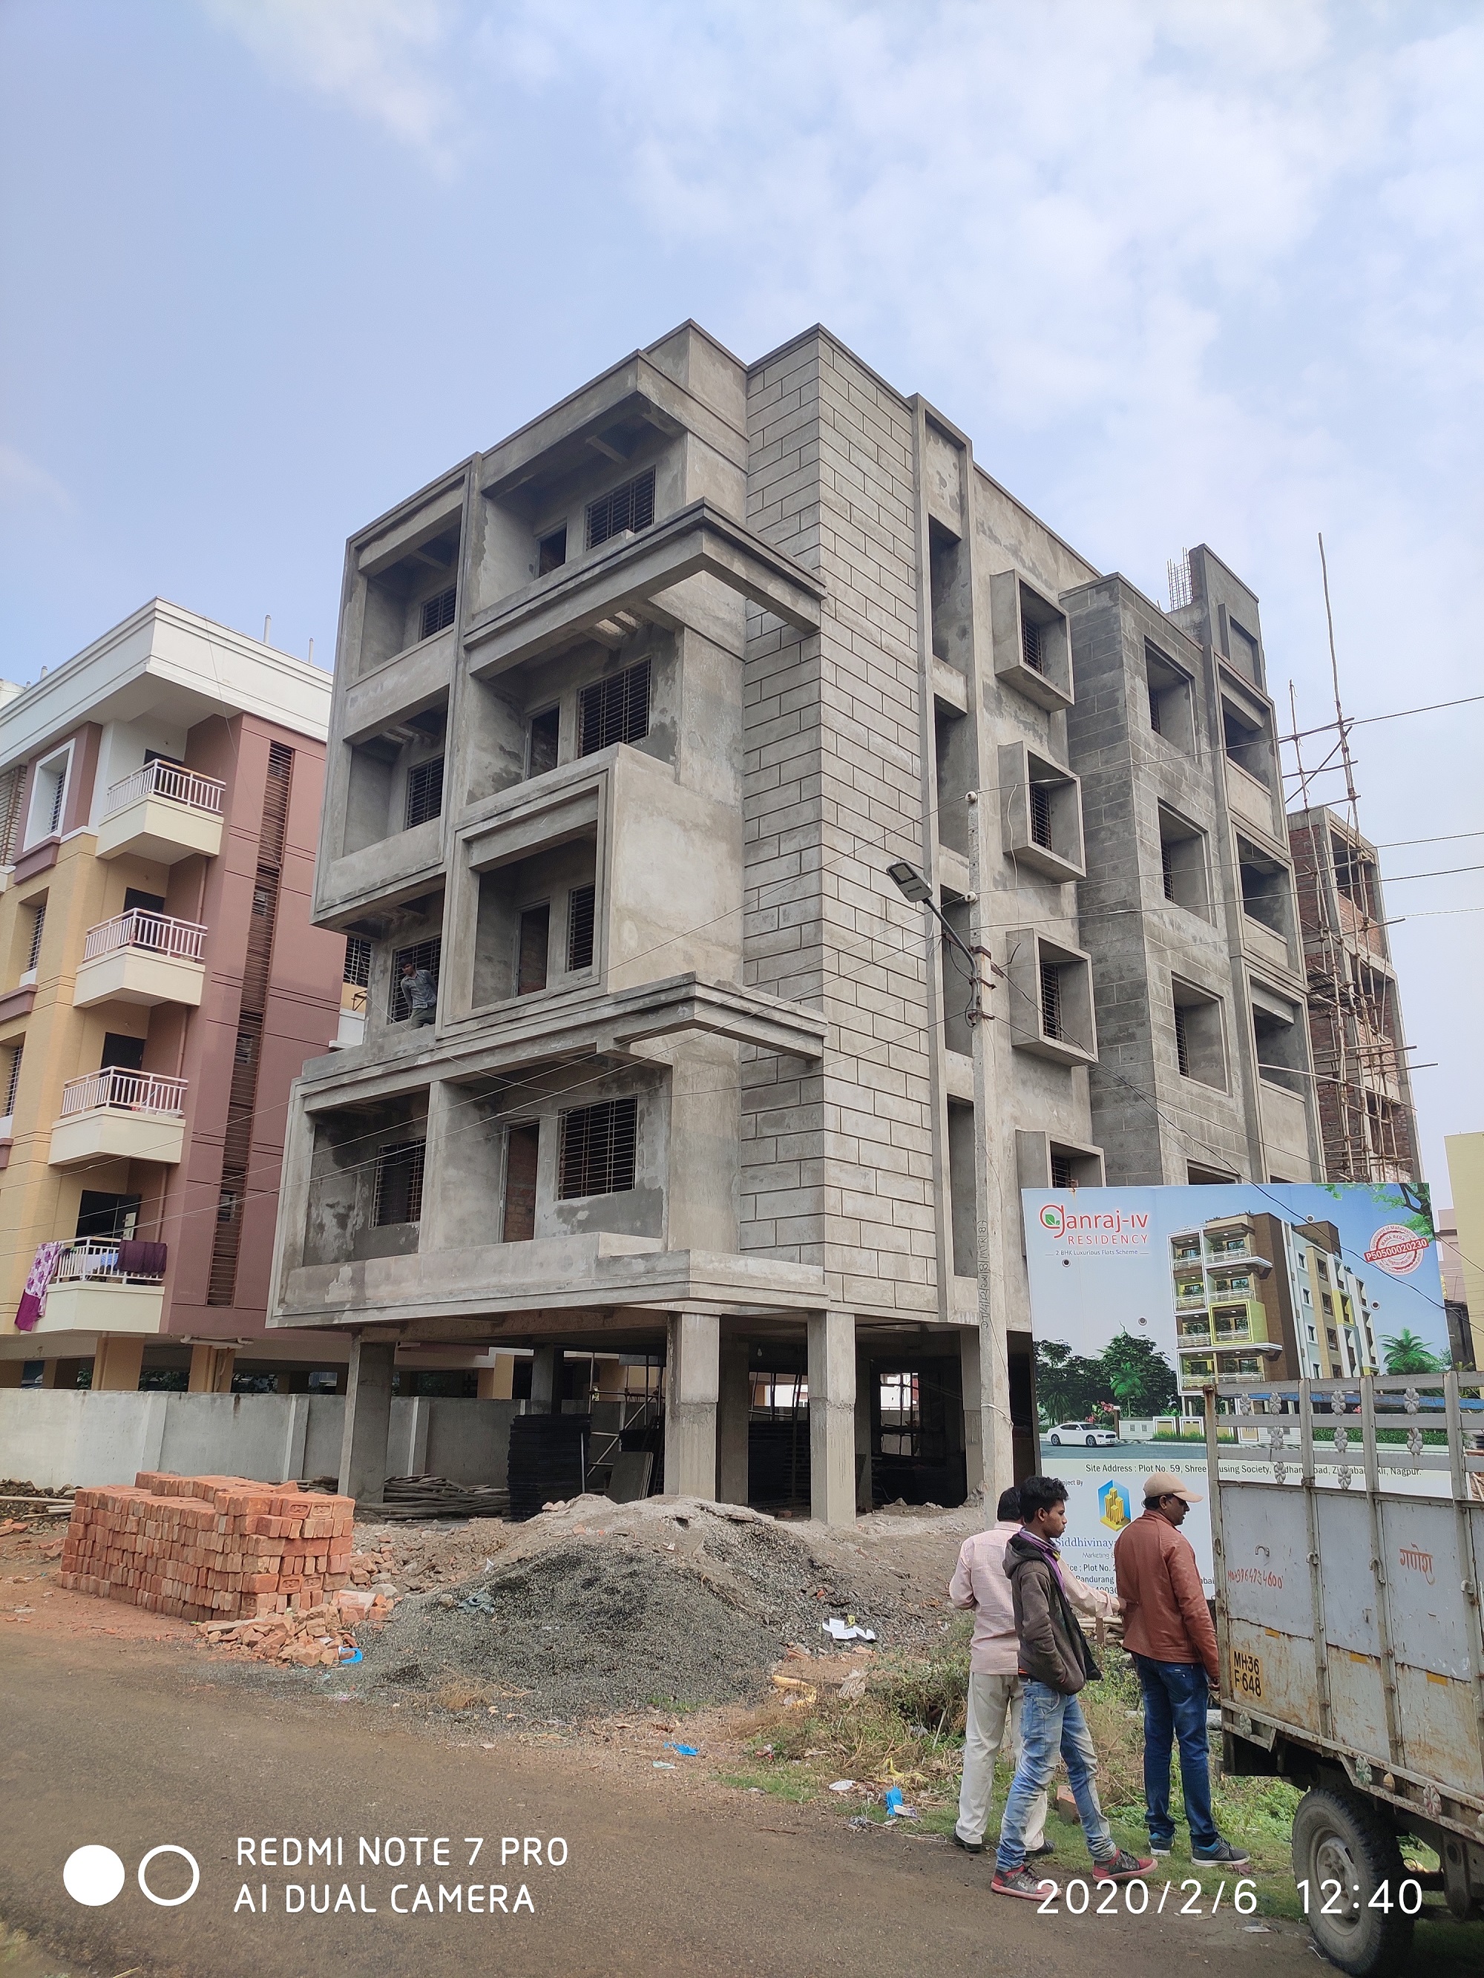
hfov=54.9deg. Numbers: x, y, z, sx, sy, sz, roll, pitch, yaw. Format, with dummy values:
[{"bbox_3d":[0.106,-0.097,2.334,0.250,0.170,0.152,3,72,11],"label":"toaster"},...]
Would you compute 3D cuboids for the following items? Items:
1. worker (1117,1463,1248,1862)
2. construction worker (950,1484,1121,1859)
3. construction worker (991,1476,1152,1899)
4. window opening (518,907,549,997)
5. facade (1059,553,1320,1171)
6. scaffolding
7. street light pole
[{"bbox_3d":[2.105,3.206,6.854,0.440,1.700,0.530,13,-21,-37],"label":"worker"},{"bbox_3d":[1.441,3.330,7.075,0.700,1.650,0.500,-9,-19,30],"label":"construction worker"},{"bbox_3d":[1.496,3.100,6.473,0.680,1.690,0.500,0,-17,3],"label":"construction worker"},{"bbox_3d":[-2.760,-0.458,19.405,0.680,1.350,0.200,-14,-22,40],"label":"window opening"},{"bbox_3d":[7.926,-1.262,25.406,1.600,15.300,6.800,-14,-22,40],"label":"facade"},{"bbox_3d":[13.115,-0.332,29.746,1.900,19.500,3.600,-14,-22,40],"label":"scaffolding"},{"bbox_3d":[1.524,1.085,10.904,0.300,5.700,1.350,-14,-22,40],"label":"street light pole"}]

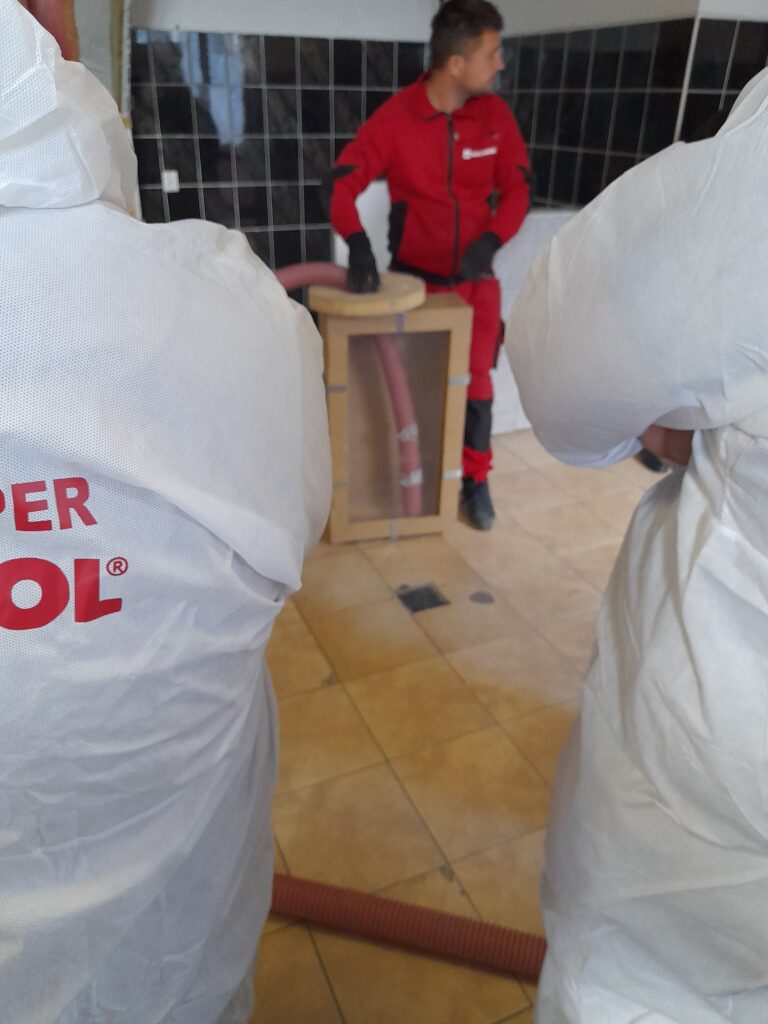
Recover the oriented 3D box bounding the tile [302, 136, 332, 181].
[{"bbox_3d":[-0.407,-2.128,4.476,0.200,0.250,0.010,-11,31,-21],"label":"tile"}]

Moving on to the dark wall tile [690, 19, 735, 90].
[{"bbox_3d":[1.331,-1.851,3.003,0.198,0.248,0.010,-11,31,-21],"label":"dark wall tile"}]

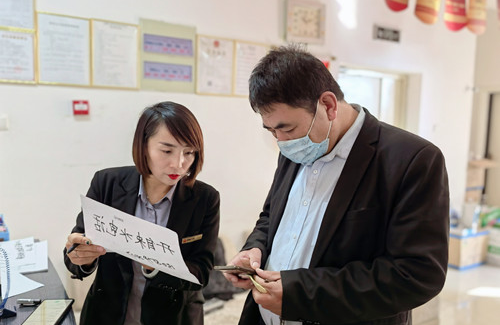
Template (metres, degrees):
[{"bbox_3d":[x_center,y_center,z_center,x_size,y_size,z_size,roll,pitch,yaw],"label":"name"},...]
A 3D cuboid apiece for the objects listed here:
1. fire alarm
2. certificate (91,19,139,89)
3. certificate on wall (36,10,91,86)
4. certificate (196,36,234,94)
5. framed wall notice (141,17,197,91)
[{"bbox_3d":[-1.101,-0.355,2.545,0.090,0.092,0.040,-1,5,-25],"label":"fire alarm"},{"bbox_3d":[-0.900,-0.714,2.623,0.313,0.443,0.020,-1,5,-25],"label":"certificate"},{"bbox_3d":[-1.181,-0.709,2.490,0.309,0.444,0.020,-1,5,-25],"label":"certificate on wall"},{"bbox_3d":[-0.258,-0.720,2.928,0.310,0.435,0.020,-1,5,-25],"label":"certificate"},{"bbox_3d":[-0.578,-0.744,2.774,0.396,0.485,0.020,-1,5,-25],"label":"framed wall notice"}]

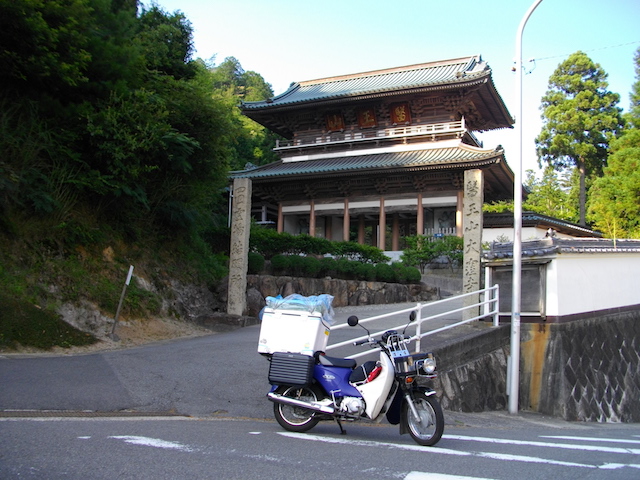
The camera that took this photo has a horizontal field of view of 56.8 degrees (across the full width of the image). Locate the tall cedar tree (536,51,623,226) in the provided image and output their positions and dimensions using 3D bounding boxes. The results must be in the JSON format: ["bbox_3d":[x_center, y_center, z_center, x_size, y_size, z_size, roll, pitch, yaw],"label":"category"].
[{"bbox_3d":[24.125,-8.878,55.000,7.995,17.478,7.995,1,-6,0],"label":"tall cedar tree"}]

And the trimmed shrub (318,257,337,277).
[{"bbox_3d":[0.207,0.730,16.300,0.551,0.523,0.551,1,-6,0],"label":"trimmed shrub"}]

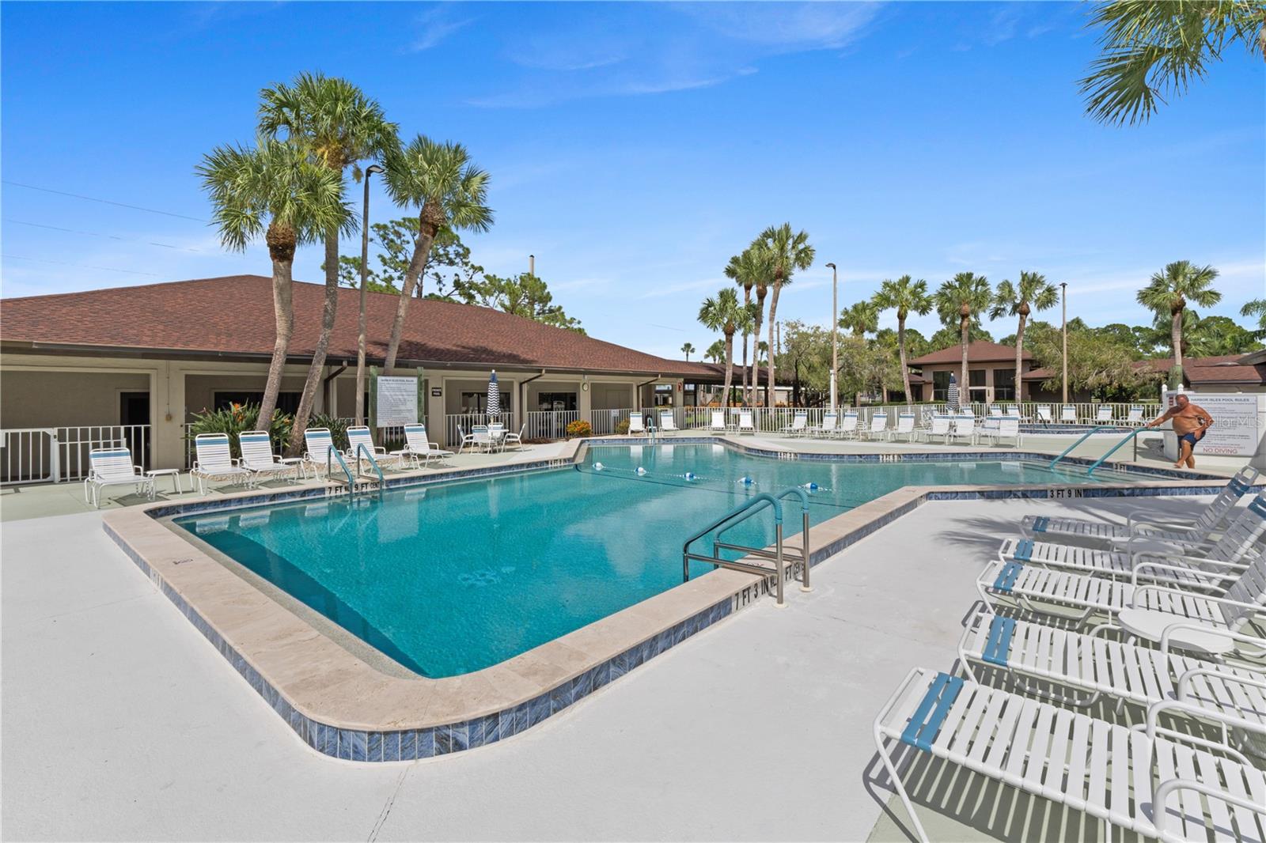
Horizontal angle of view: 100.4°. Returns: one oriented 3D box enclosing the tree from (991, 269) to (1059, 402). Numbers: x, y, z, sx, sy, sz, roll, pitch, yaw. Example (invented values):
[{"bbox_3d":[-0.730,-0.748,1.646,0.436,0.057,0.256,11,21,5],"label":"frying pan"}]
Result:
[{"bbox_3d":[23.653,-4.497,31.871,3.800,9.050,3.800,1,3,36],"label":"tree"}]

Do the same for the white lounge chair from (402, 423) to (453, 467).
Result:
[{"bbox_3d":[-5.053,0.627,12.965,1.666,1.000,0.670,3,4,44],"label":"white lounge chair"}]

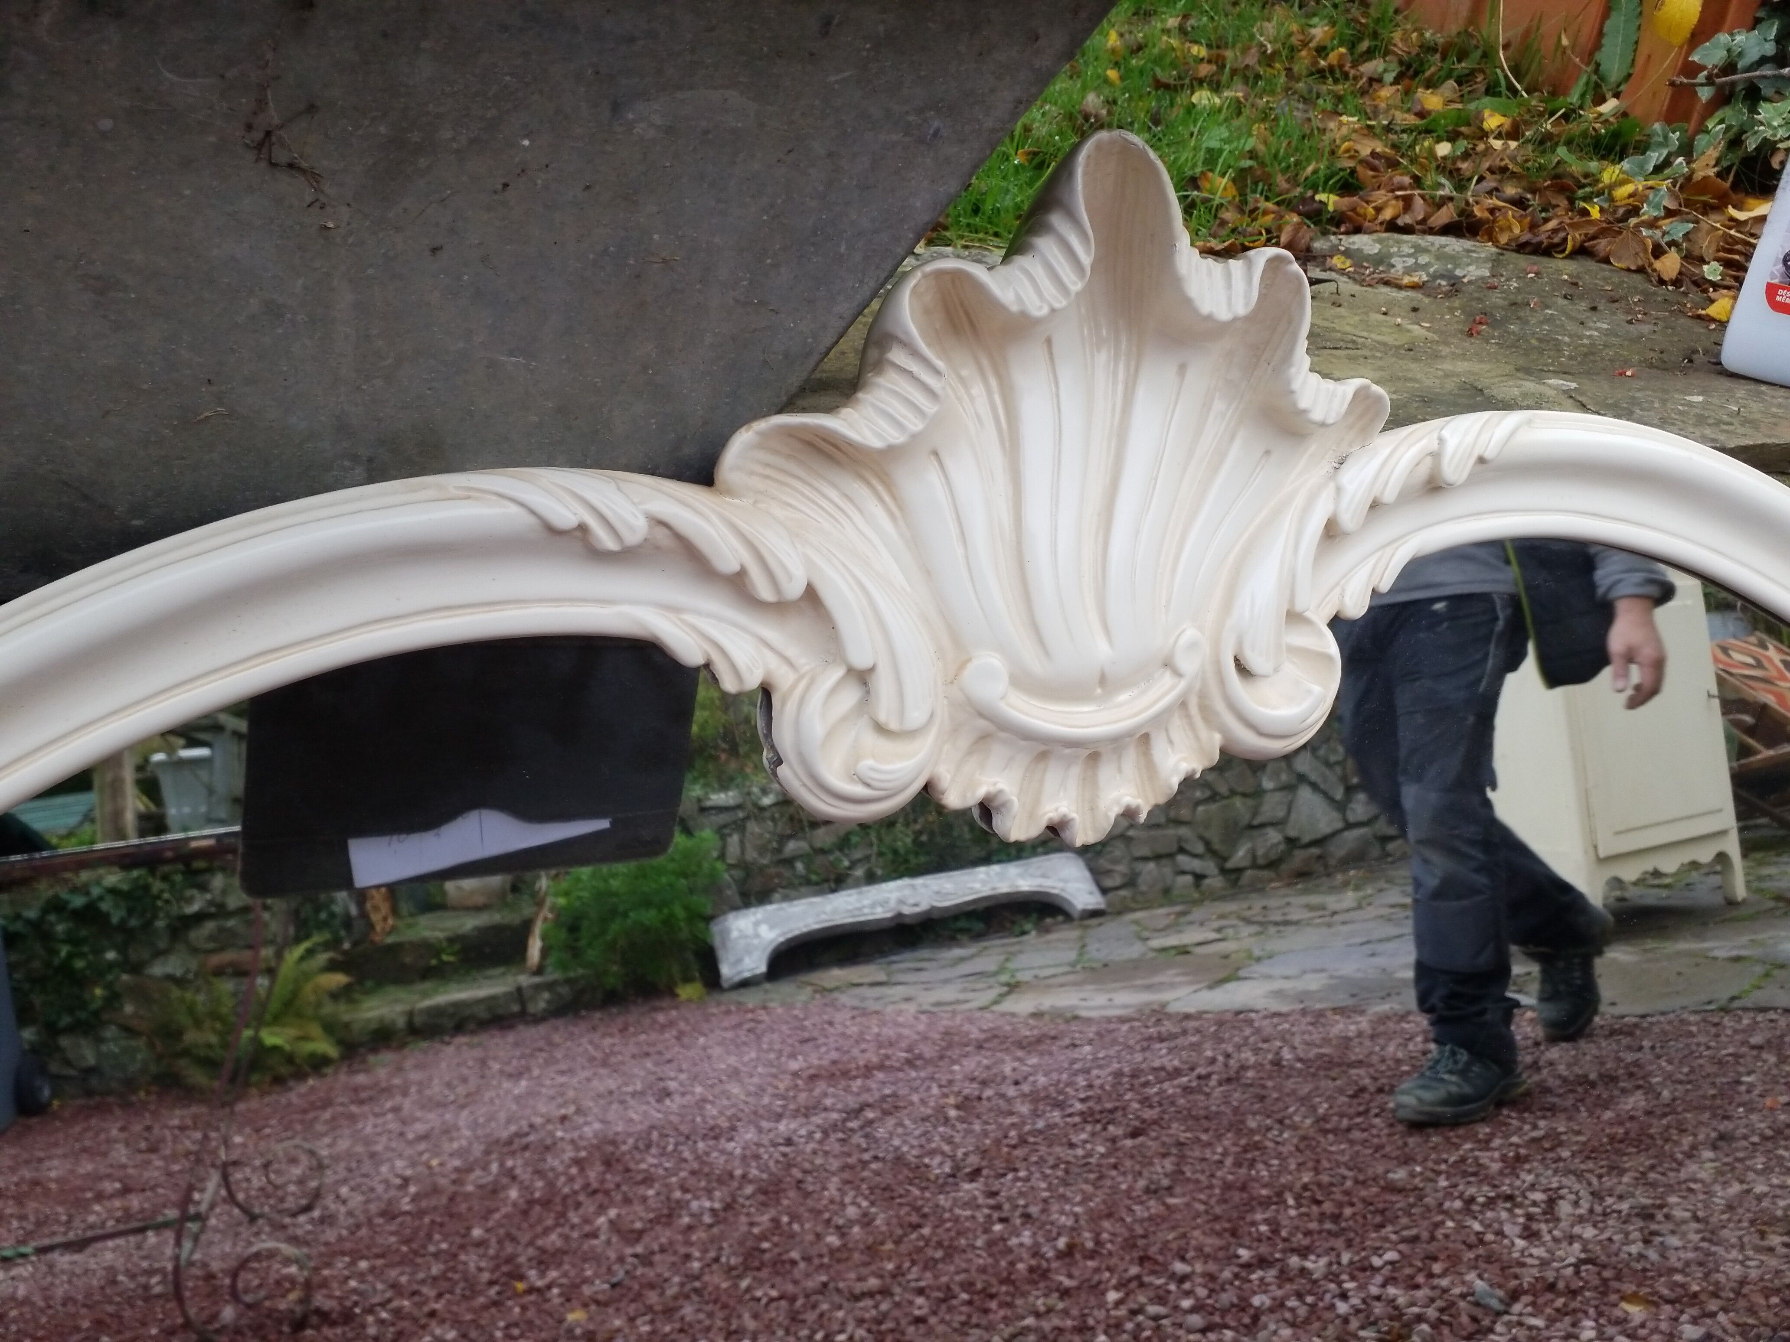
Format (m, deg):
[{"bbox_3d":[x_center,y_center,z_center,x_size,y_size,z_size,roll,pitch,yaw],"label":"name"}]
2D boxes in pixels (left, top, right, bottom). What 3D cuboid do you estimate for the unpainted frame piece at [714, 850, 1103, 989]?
[{"bbox_3d":[0.067,0.894,5.053,1.470,0.250,0.110,-5,-30,-30],"label":"unpainted frame piece"}]

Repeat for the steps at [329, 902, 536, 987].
[{"bbox_3d":[-1.691,1.030,5.081,0.820,0.165,0.420,-5,-2,-35],"label":"steps"}]

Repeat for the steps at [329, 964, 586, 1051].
[{"bbox_3d":[-1.480,1.135,4.740,0.900,0.130,0.400,-5,-2,-35],"label":"steps"}]

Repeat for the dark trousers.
[{"bbox_3d":[1.198,0.301,2.851,0.400,0.880,0.580,-8,-2,42],"label":"dark trousers"}]

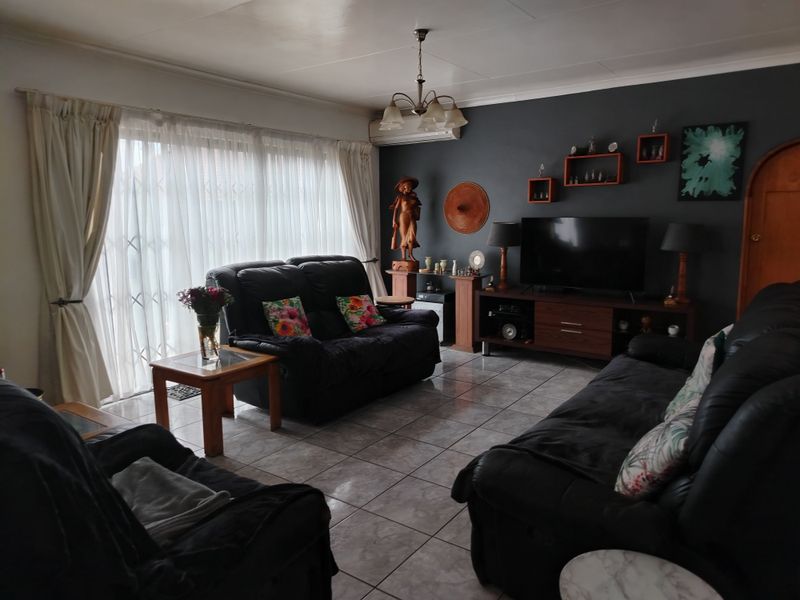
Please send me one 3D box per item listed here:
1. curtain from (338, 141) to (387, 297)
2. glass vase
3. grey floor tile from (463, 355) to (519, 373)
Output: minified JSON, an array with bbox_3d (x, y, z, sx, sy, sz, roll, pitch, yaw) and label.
[{"bbox_3d":[-0.385,-0.671,6.223,0.181,2.136,0.766,6,11,35],"label":"curtain"},{"bbox_3d":[-1.206,0.229,3.498,0.145,0.288,0.145,6,11,35],"label":"glass vase"},{"bbox_3d":[0.835,0.595,5.100,0.400,0.010,0.400,6,11,35],"label":"grey floor tile"}]

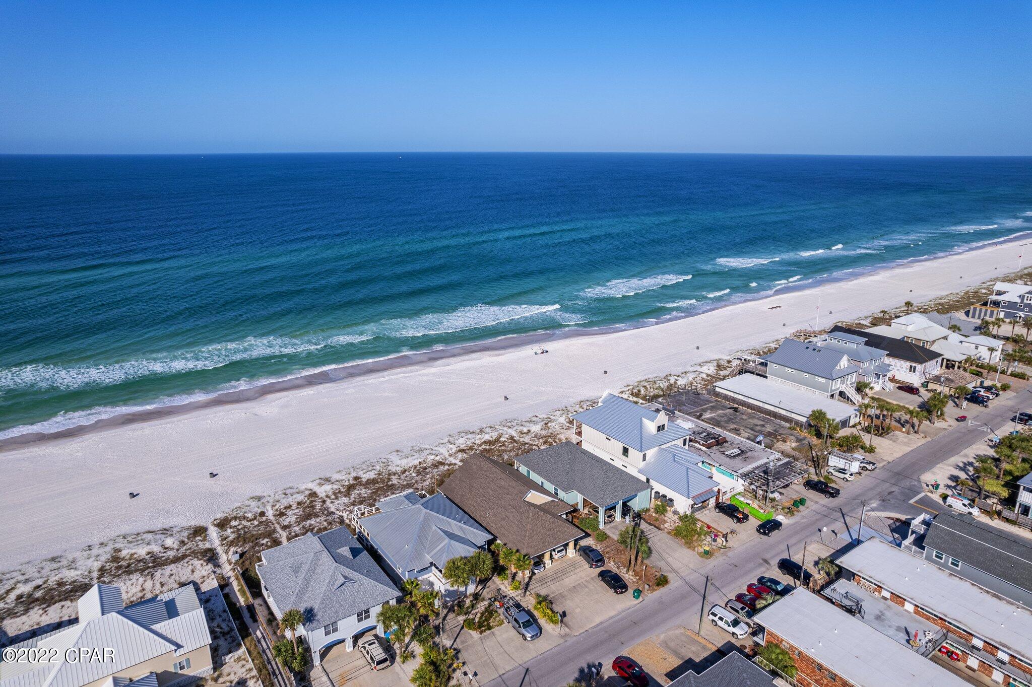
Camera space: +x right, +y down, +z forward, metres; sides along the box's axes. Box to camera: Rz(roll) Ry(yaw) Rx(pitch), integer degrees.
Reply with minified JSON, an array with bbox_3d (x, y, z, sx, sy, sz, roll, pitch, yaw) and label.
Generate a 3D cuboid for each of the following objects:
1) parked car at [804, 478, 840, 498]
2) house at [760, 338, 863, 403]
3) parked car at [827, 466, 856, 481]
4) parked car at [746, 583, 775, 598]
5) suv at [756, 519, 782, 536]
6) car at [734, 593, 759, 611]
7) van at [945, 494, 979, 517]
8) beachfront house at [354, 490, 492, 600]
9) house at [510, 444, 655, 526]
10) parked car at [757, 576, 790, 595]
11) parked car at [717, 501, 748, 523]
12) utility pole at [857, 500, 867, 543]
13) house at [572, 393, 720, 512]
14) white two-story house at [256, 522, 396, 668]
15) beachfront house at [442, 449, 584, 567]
[{"bbox_3d":[53.347,25.166,109.833,2.000,1.900,5.600,-14,22,-39],"label":"parked car"},{"bbox_3d":[73.992,6.265,156.444,12.200,10.900,22.300,-12,21,-34],"label":"house"},{"bbox_3d":[59.454,23.688,115.124,1.860,1.660,4.570,-12,21,-33],"label":"parked car"},{"bbox_3d":[33.237,33.397,84.017,1.820,1.450,4.500,-16,23,-42],"label":"parked car"},{"bbox_3d":[39.965,28.771,98.798,4.450,1.620,1.840,-12,21,-34],"label":"suv"},{"bbox_3d":[30.819,33.999,81.520,1.830,1.460,4.700,-14,22,-38],"label":"car"},{"bbox_3d":[74.190,26.842,104.481,1.830,1.900,4.620,-13,21,-37],"label":"van"},{"bbox_3d":[-13.948,27.068,91.524,13.200,8.700,22.700,-12,21,-35],"label":"beachfront house"},{"bbox_3d":[11.352,22.714,109.540,12.900,6.600,20.981,-12,21,-35],"label":"house"},{"bbox_3d":[35.217,33.056,85.099,1.870,1.470,5.000,-16,24,-43],"label":"parked car"},{"bbox_3d":[35.181,27.417,102.737,2.000,1.880,5.700,-10,20,-30],"label":"parked car"},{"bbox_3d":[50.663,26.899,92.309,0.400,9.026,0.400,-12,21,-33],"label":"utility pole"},{"bbox_3d":[25.226,18.195,117.339,13.732,10.867,30.823,-12,21,-33],"label":"house"},{"bbox_3d":[-24.805,30.628,81.395,13.238,8.101,18.968,-12,21,-33],"label":"white two-story house"},{"bbox_3d":[-0.338,25.632,100.604,15.017,6.422,24.995,-12,21,-33],"label":"beachfront house"}]

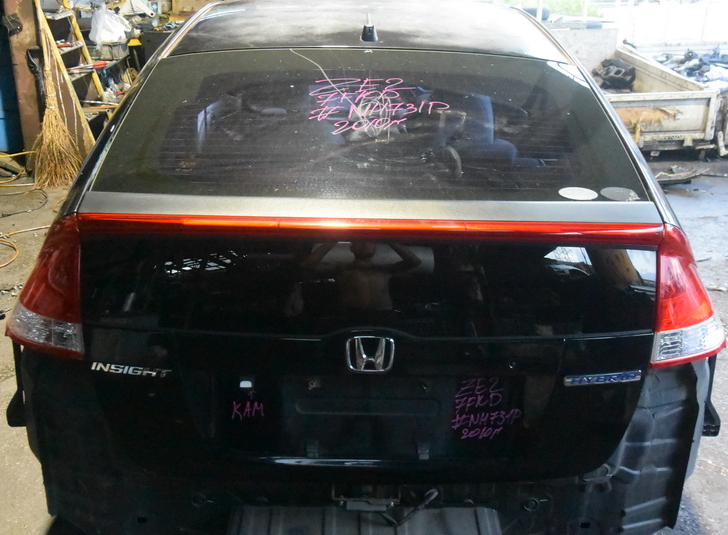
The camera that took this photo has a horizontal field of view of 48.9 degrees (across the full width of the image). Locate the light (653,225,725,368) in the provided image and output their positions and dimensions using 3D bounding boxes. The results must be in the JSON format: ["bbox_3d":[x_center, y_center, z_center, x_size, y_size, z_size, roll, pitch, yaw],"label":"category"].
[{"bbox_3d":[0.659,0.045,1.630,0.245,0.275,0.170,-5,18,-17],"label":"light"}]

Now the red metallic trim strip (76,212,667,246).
[{"bbox_3d":[0.013,-0.069,1.541,1.165,0.062,0.100,1,17,0],"label":"red metallic trim strip"}]

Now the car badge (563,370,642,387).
[{"bbox_3d":[0.459,0.210,1.530,0.160,0.024,0.011,-2,13,-12],"label":"car badge"}]

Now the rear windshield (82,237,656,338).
[{"bbox_3d":[0.009,0.037,1.535,1.135,0.195,0.091,1,2,0],"label":"rear windshield"}]

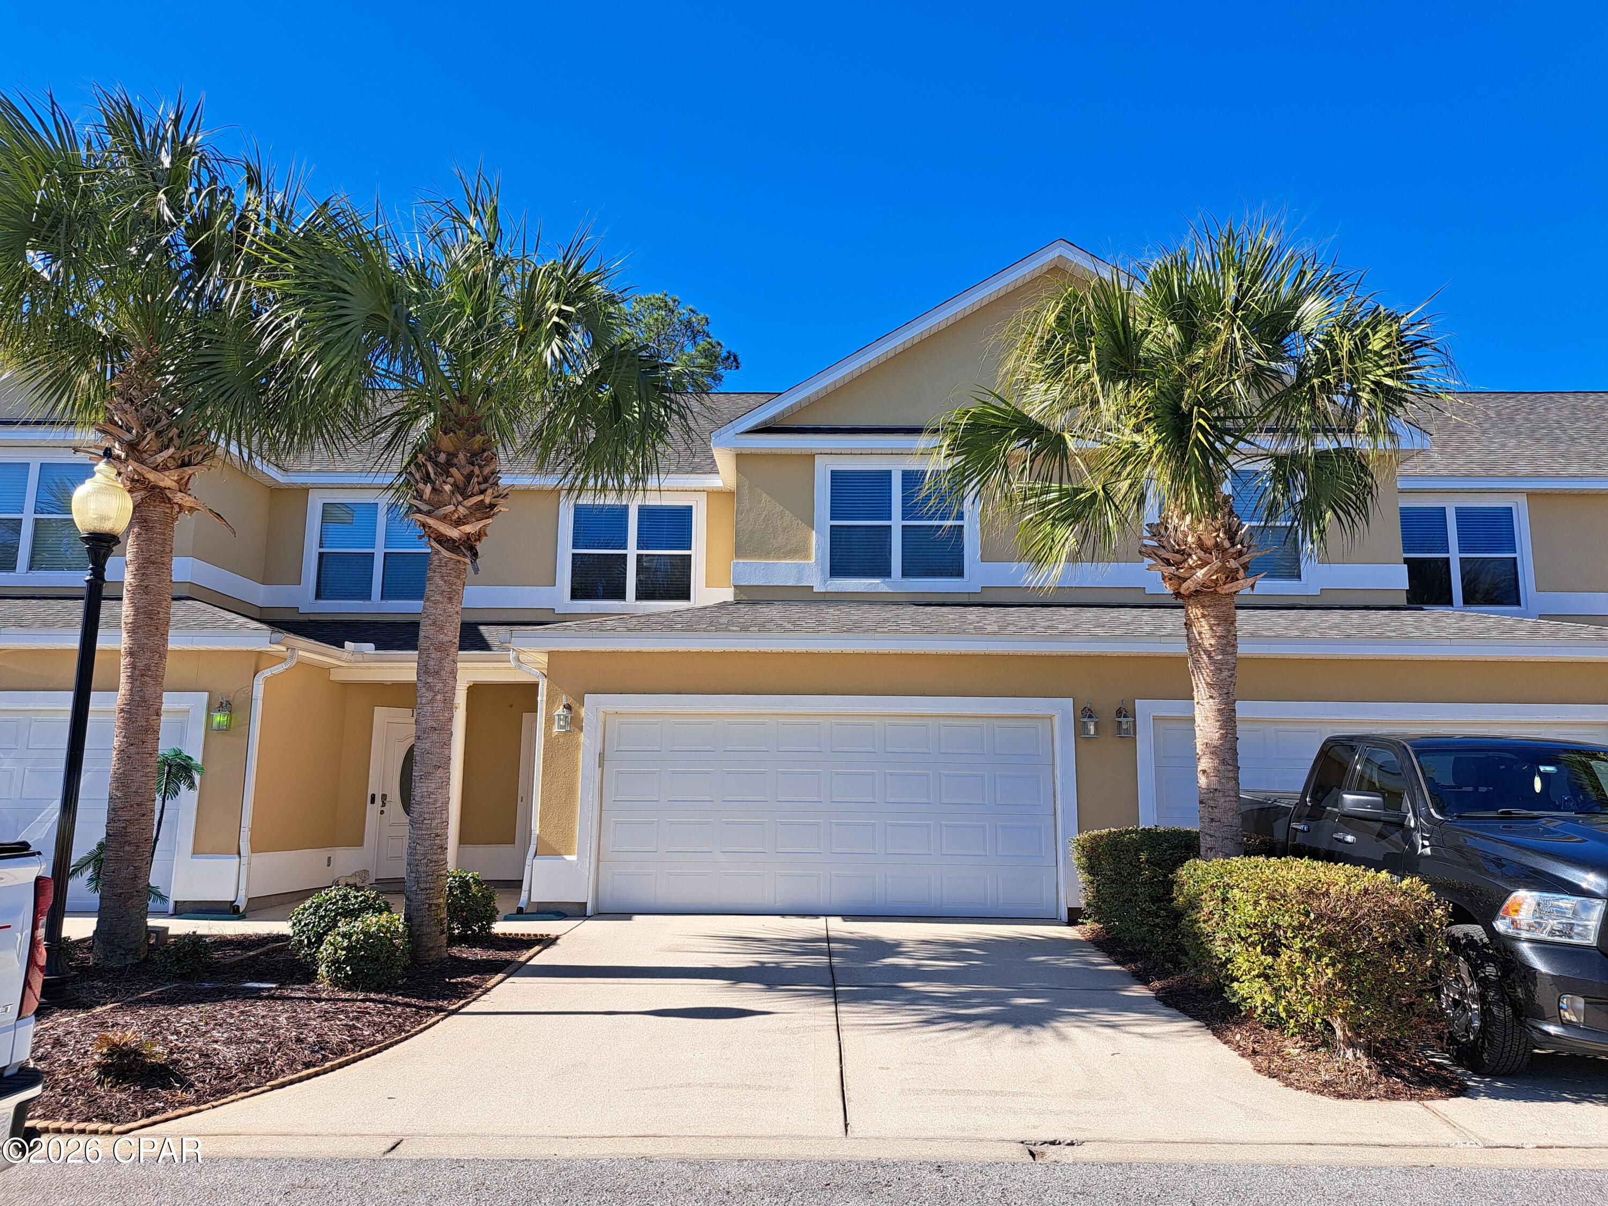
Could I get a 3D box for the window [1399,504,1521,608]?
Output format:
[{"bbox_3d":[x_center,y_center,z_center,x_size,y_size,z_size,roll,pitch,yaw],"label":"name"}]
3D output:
[{"bbox_3d":[9.441,-0.689,16.105,1.820,1.521,0.100,0,-9,1],"label":"window"}]

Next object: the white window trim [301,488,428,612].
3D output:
[{"bbox_3d":[-6.128,-0.734,15.987,2.100,1.800,0.100,0,-10,1],"label":"white window trim"}]

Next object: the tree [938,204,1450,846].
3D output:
[{"bbox_3d":[3.265,-0.090,9.200,4.219,6.152,4.000,0,-9,1],"label":"tree"}]

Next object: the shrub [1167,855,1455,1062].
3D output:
[{"bbox_3d":[3.199,2.234,7.190,1.130,1.051,1.700,0,-9,1],"label":"shrub"}]

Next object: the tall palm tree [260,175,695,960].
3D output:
[{"bbox_3d":[-2.993,-0.422,9.735,3.650,6.750,3.550,0,-10,1],"label":"tall palm tree"}]

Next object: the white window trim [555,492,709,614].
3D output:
[{"bbox_3d":[-2.469,-0.710,15.945,2.100,1.800,0.100,0,-10,1],"label":"white window trim"}]

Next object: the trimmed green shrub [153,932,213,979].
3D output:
[{"bbox_3d":[-4.798,2.708,8.613,0.469,0.305,0.460,0,-9,1],"label":"trimmed green shrub"}]

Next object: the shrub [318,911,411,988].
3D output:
[{"bbox_3d":[-3.200,2.549,8.226,0.670,0.580,0.660,0,-10,1],"label":"shrub"}]

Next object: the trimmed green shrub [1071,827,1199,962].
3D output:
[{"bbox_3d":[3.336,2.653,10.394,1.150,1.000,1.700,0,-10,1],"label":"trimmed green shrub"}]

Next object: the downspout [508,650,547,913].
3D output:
[{"bbox_3d":[-3.051,1.889,12.068,0.400,2.860,0.320,0,-10,1],"label":"downspout"}]

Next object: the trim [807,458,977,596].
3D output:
[{"bbox_3d":[1.216,-1.036,14.543,2.171,1.817,0.120,0,-9,1],"label":"trim"}]

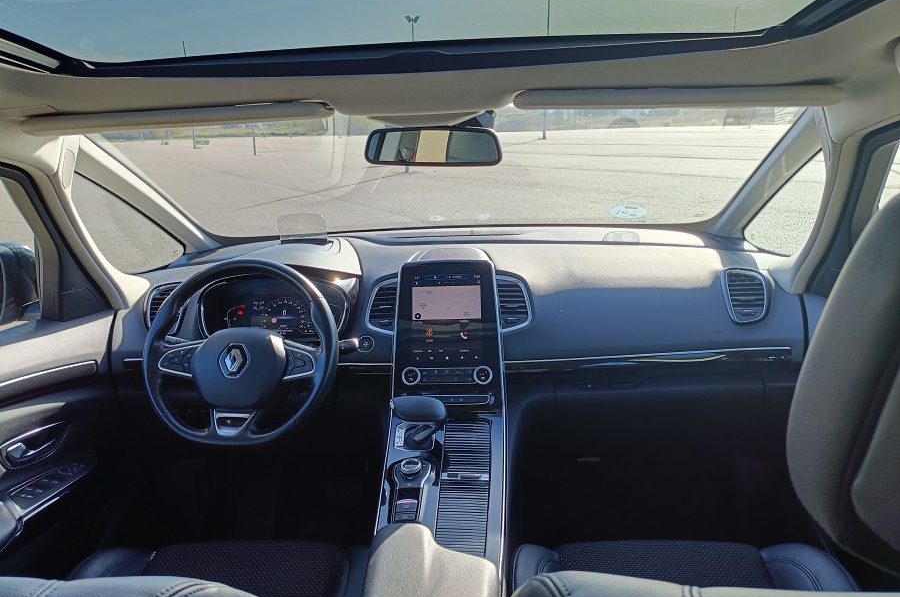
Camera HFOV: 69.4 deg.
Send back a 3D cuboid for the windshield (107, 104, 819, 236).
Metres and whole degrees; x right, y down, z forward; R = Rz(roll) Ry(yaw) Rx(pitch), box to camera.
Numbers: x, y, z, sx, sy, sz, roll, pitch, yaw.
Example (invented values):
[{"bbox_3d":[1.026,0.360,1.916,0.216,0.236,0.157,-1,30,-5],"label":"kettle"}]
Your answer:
[{"bbox_3d":[-0.014,-0.247,1.412,1.320,0.100,0.760,0,-8,3],"label":"windshield"}]

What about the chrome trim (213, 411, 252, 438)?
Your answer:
[{"bbox_3d":[-0.405,0.233,1.210,0.074,0.050,0.020,0,-9,3],"label":"chrome trim"}]

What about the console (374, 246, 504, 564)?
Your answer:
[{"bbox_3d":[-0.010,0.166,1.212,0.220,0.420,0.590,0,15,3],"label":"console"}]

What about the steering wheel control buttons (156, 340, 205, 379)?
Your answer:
[{"bbox_3d":[-0.514,0.116,1.240,0.086,0.072,0.028,0,-9,3],"label":"steering wheel control buttons"}]

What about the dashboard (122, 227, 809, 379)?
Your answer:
[{"bbox_3d":[0.012,-0.016,1.541,1.420,0.260,0.570,0,15,3],"label":"dashboard"}]

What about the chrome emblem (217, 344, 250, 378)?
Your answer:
[{"bbox_3d":[-0.402,0.116,1.213,0.058,0.064,0.015,0,-9,3],"label":"chrome emblem"}]

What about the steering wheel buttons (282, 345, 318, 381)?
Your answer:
[{"bbox_3d":[-0.282,0.123,1.226,0.066,0.066,0.025,0,-9,3],"label":"steering wheel buttons"}]

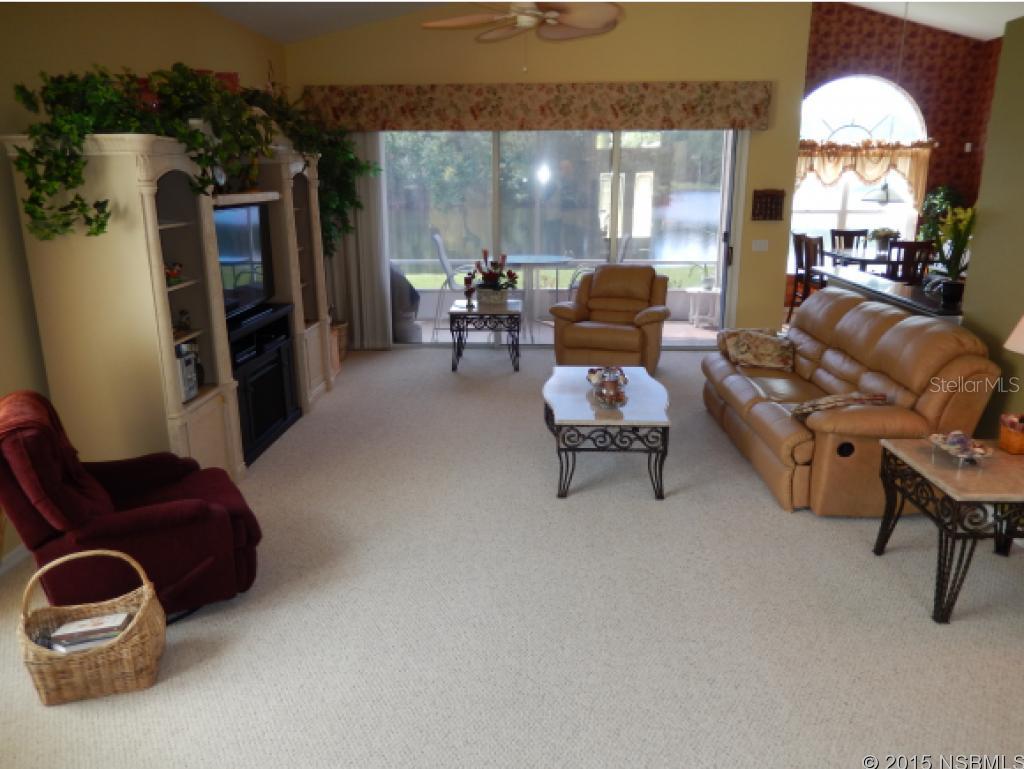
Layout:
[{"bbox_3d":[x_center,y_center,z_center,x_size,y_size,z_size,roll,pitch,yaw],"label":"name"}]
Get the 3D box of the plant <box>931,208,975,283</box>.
[{"bbox_3d":[2.641,-0.830,4.416,0.250,0.480,0.230,0,14,2],"label":"plant"}]

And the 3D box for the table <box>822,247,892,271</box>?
[{"bbox_3d":[4.771,-1.152,9.276,1.380,0.920,1.380,3,14,14],"label":"table"}]

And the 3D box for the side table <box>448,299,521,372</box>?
[{"bbox_3d":[-0.244,-0.482,7.395,0.680,0.590,0.700,0,14,2],"label":"side table"}]

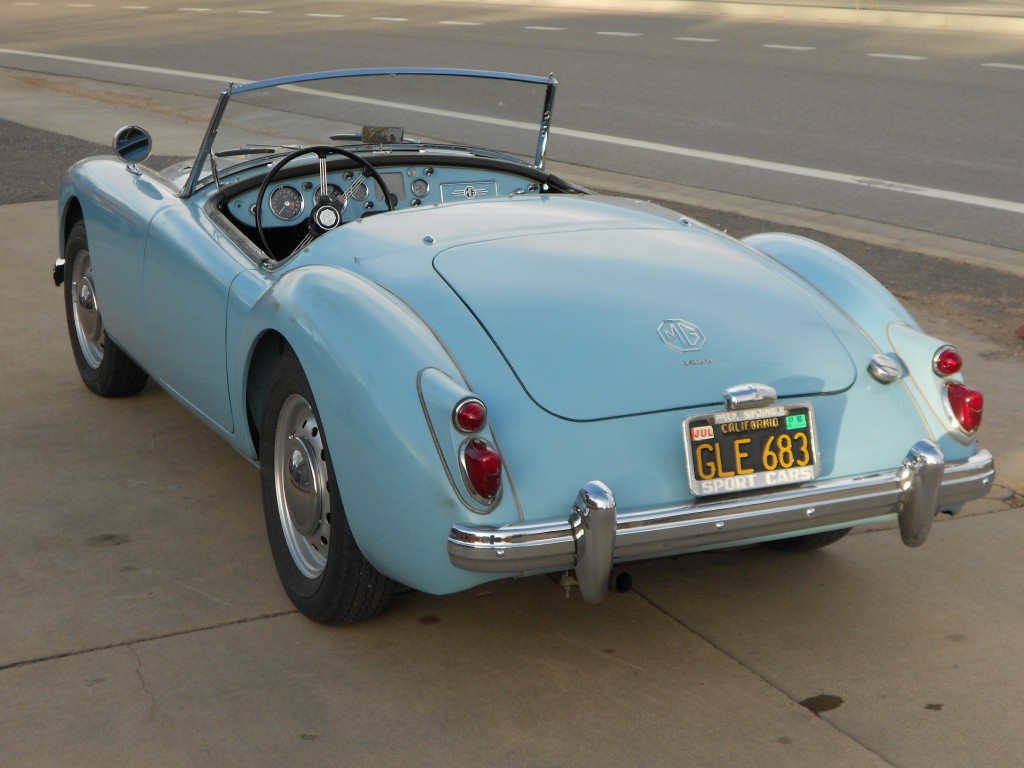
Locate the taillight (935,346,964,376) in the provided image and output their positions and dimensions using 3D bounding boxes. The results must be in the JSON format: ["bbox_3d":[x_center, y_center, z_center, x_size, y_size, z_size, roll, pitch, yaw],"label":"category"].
[{"bbox_3d":[0.953,-0.047,3.612,0.062,0.062,0.048,-6,1,-25],"label":"taillight"}]

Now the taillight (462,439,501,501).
[{"bbox_3d":[-0.044,0.166,3.099,0.073,0.120,0.070,-6,-3,-25],"label":"taillight"}]

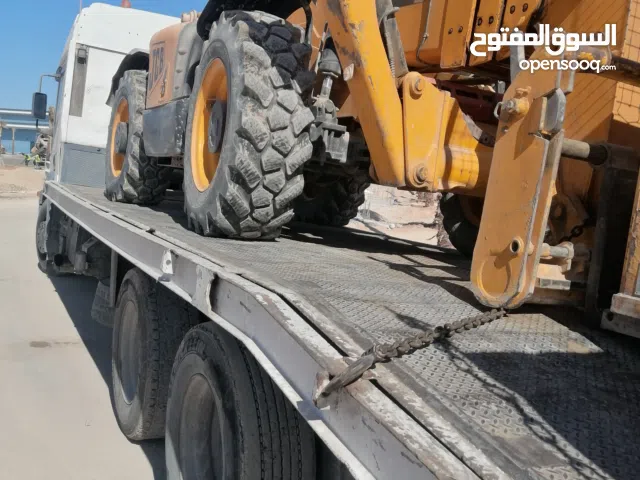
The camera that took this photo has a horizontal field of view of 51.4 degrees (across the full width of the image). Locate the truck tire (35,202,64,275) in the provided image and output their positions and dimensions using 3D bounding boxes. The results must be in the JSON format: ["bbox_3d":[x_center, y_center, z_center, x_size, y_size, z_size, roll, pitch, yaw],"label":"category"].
[{"bbox_3d":[-3.716,0.000,9.242,0.300,1.040,1.040,3,5,-27],"label":"truck tire"}]

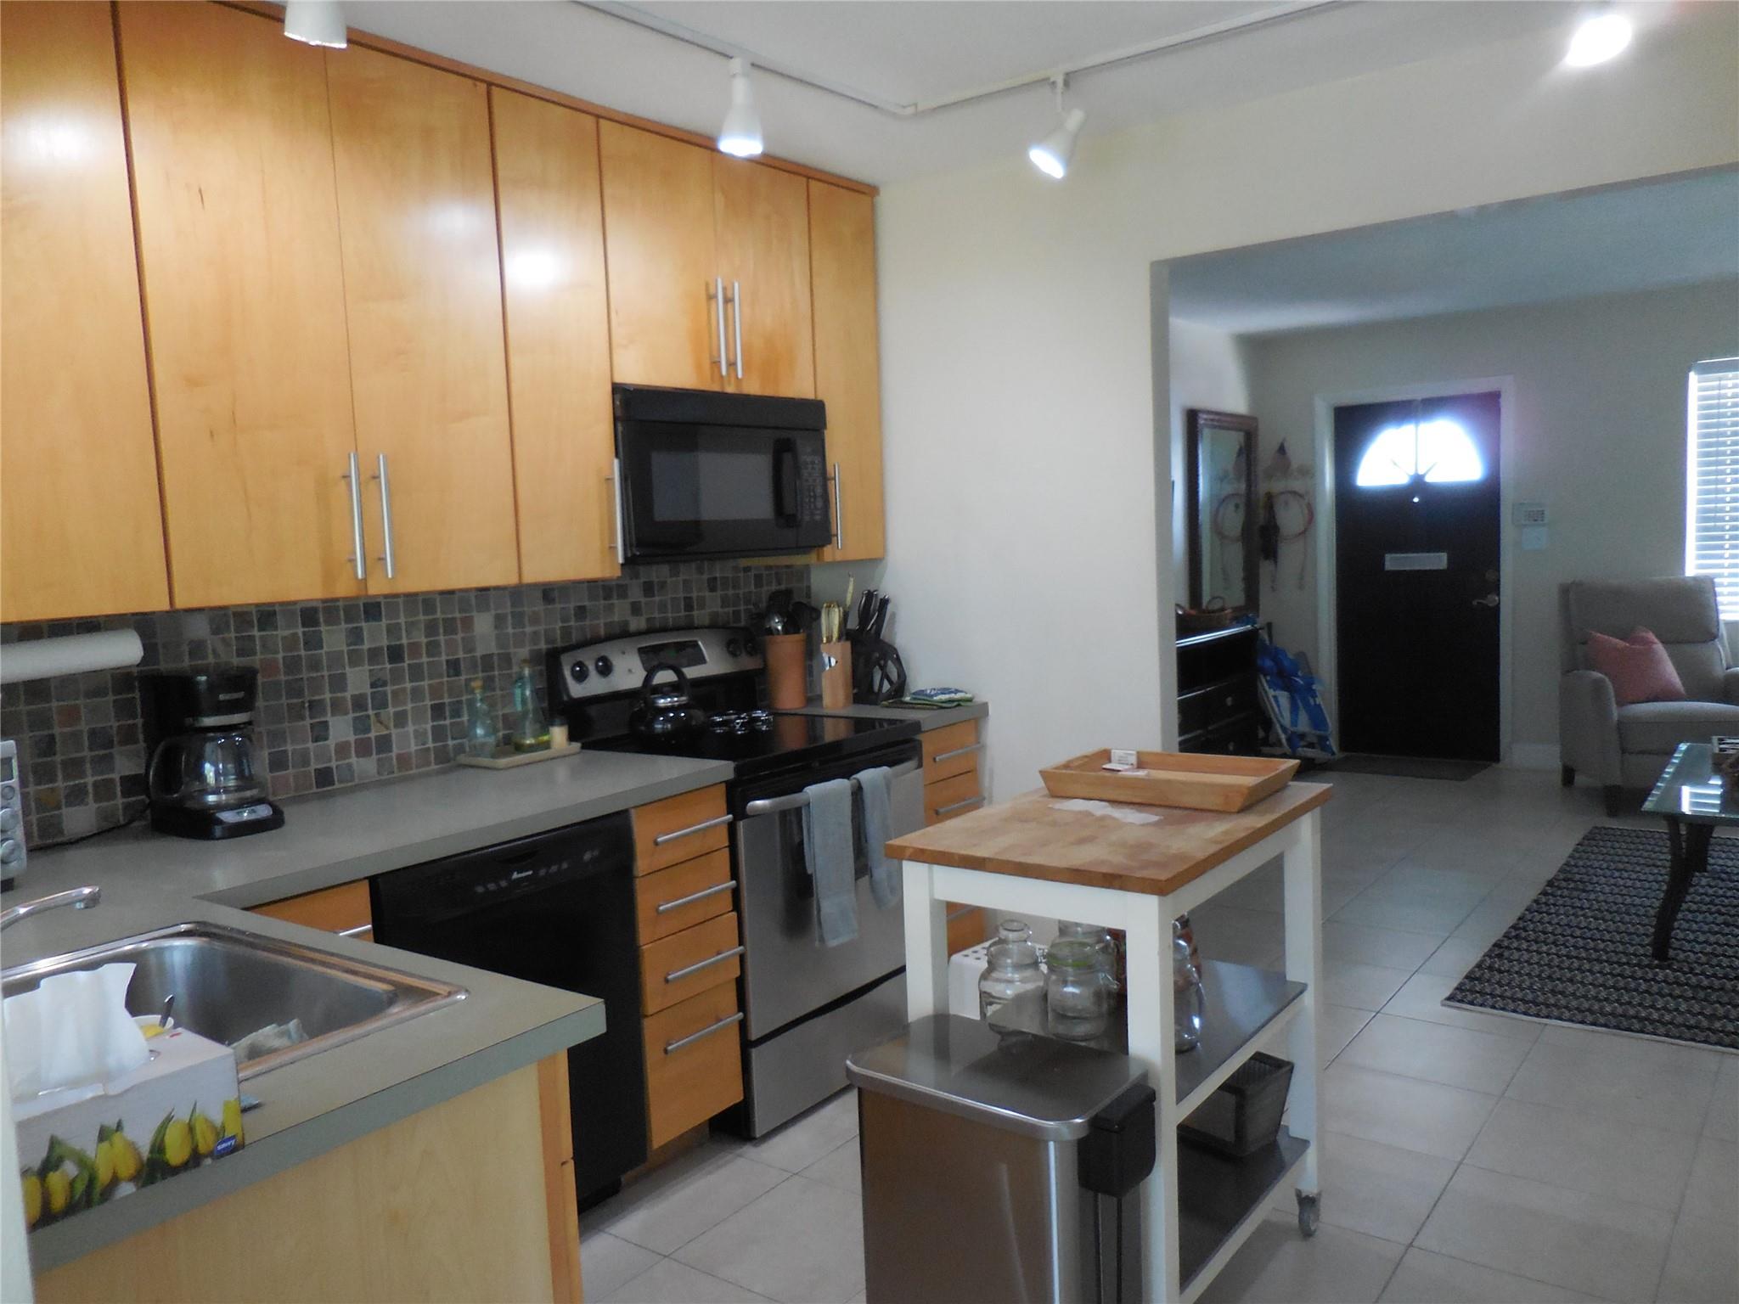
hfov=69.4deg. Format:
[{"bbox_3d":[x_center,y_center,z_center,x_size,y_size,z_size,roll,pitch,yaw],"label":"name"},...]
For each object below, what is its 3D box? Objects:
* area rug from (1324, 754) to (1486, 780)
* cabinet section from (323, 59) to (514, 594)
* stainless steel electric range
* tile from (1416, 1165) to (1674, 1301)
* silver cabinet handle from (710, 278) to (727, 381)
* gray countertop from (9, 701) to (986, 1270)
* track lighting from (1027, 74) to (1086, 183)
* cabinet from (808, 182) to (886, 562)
[{"bbox_3d":[3.006,0.646,7.072,0.780,0.010,0.560,1,6,38],"label":"area rug"},{"bbox_3d":[-1.038,-0.671,2.704,0.324,1.075,0.373,1,6,37],"label":"cabinet section"},{"bbox_3d":[-0.298,0.531,3.345,0.685,1.165,0.747,1,6,38],"label":"stainless steel electric range"},{"bbox_3d":[1.332,1.146,2.481,0.401,0.012,0.398,1,6,38],"label":"tile"},{"bbox_3d":[-0.395,-0.844,3.270,0.037,0.250,0.013,2,7,38],"label":"silver cabinet handle"},{"bbox_3d":[-0.423,0.307,2.451,1.587,0.036,2.890,1,6,38],"label":"gray countertop"},{"bbox_3d":[0.451,-1.260,3.002,0.135,0.235,0.095,-3,5,-3],"label":"track lighting"},{"bbox_3d":[-0.182,-0.835,3.918,0.330,1.130,0.316,1,6,38],"label":"cabinet"}]

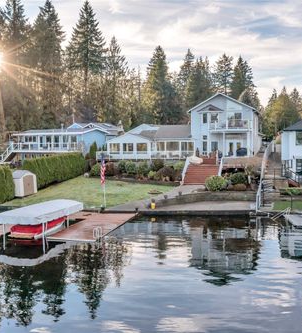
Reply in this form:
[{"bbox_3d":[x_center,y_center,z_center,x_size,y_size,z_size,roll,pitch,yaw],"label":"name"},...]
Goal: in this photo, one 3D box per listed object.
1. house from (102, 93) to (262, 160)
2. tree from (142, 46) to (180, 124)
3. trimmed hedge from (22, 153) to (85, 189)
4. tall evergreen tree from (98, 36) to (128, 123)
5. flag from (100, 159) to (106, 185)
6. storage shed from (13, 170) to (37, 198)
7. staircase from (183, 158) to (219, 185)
[{"bbox_3d":[4.566,-4.884,51.814,18.300,7.800,12.000,1,3,17],"label":"house"},{"bbox_3d":[2.465,-18.278,103.165,9.632,26.737,9.632,0,3,0],"label":"tree"},{"bbox_3d":[-10.199,0.241,42.271,1.400,3.250,11.300,0,3,14],"label":"trimmed hedge"},{"bbox_3d":[-9.519,-18.540,99.141,7.718,28.261,7.718,0,3,0],"label":"tall evergreen tree"},{"bbox_3d":[-3.677,0.407,29.463,0.480,1.950,0.280,0,3,8],"label":"flag"},{"bbox_3d":[-11.590,1.405,34.822,1.800,2.350,2.400,0,3,10],"label":"storage shed"},{"bbox_3d":[5.403,0.430,41.386,3.700,2.800,3.900,0,3,12],"label":"staircase"}]

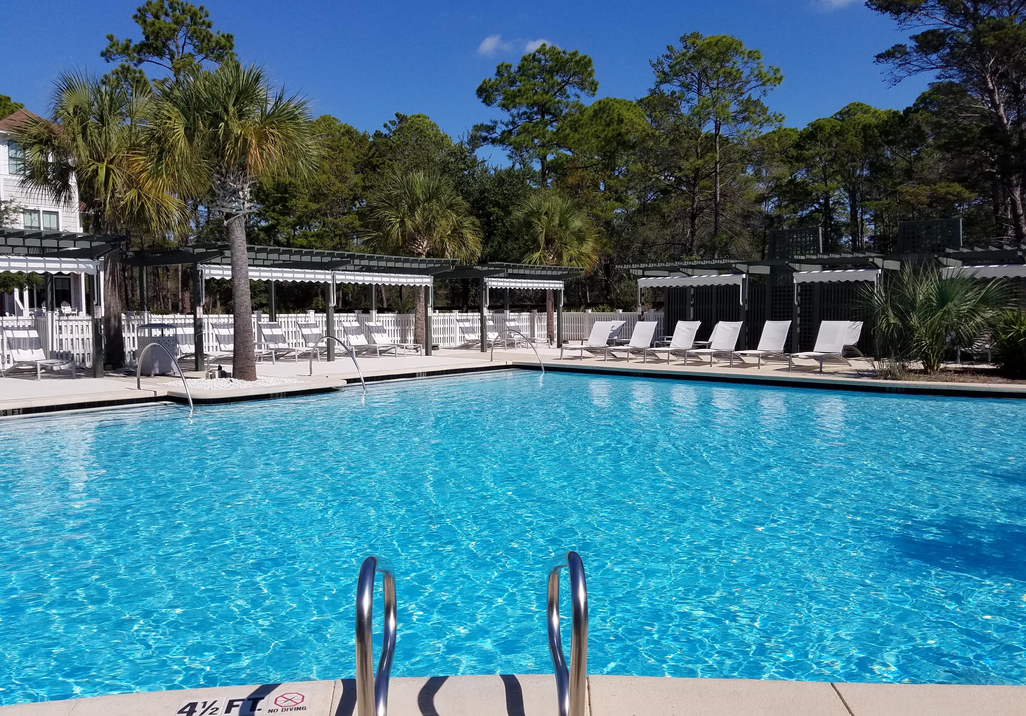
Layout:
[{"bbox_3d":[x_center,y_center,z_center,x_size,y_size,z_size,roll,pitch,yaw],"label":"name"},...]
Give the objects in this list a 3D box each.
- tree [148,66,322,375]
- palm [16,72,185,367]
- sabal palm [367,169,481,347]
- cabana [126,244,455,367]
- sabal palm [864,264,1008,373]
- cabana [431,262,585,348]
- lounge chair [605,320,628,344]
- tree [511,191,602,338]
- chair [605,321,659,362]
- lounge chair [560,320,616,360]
[{"bbox_3d":[-5.560,-2.729,15.561,3.125,6.365,3.125,-1,4,-19],"label":"tree"},{"bbox_3d":[-9.947,-3.295,18.632,3.561,7.116,3.561,-2,4,-28],"label":"palm"},{"bbox_3d":[-3.264,-3.601,28.231,4.187,6.541,4.187,0,4,-7],"label":"sabal palm"},{"bbox_3d":[-6.001,-1.431,21.820,4.600,3.000,8.646,3,5,39],"label":"cabana"},{"bbox_3d":[9.450,-0.899,17.277,2.830,2.500,2.830,2,4,29],"label":"sabal palm"},{"bbox_3d":[-0.619,-1.830,28.267,4.600,3.000,5.099,3,5,39],"label":"cabana"},{"bbox_3d":[3.420,-0.840,28.302,0.690,1.020,2.000,3,4,37],"label":"lounge chair"},{"bbox_3d":[1.929,-4.028,34.116,3.816,6.665,3.816,0,4,3],"label":"tree"},{"bbox_3d":[3.450,-0.483,21.962,0.690,1.090,2.000,3,4,37],"label":"chair"},{"bbox_3d":[2.250,-0.529,22.711,0.690,1.090,2.000,3,4,37],"label":"lounge chair"}]

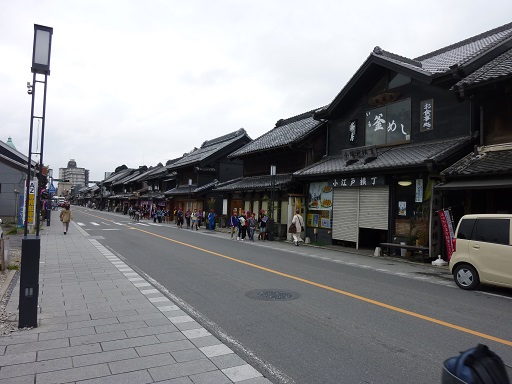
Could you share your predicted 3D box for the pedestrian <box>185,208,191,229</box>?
[{"bbox_3d":[-4.491,1.754,24.364,0.390,1.290,0.280,3,-3,-30],"label":"pedestrian"}]

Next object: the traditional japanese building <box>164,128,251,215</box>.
[{"bbox_3d":[-3.909,-1.291,36.235,8.200,8.400,9.800,3,-3,-30],"label":"traditional japanese building"}]

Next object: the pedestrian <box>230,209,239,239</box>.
[{"bbox_3d":[-1.012,1.553,17.400,0.440,1.440,0.340,3,-2,-30],"label":"pedestrian"}]

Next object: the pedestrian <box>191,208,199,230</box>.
[{"bbox_3d":[-3.808,1.706,22.900,0.460,1.393,0.340,3,-2,-30],"label":"pedestrian"}]

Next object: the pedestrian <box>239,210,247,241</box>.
[{"bbox_3d":[-0.619,1.556,17.200,0.440,1.428,0.340,3,-2,-30],"label":"pedestrian"}]

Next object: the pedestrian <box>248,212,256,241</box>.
[{"bbox_3d":[-0.142,1.607,16.880,0.380,1.280,0.280,3,-3,-30],"label":"pedestrian"}]

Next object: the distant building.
[{"bbox_3d":[-140.432,-8.411,284.984,21.500,32.522,15.000,3,-2,-30],"label":"distant building"}]

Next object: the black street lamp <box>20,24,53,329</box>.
[{"bbox_3d":[-2.743,-0.209,4.612,0.220,3.700,0.220,3,-3,-30],"label":"black street lamp"}]

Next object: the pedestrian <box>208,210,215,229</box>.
[{"bbox_3d":[-2.813,1.769,23.441,0.400,1.310,0.290,3,-3,-30],"label":"pedestrian"}]

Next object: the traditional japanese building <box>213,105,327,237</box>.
[{"bbox_3d":[2.366,-1.012,22.355,7.200,7.100,8.800,3,-2,-30],"label":"traditional japanese building"}]

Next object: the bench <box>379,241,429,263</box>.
[{"bbox_3d":[4.948,2.026,12.369,0.400,0.440,1.780,3,-3,-30],"label":"bench"}]

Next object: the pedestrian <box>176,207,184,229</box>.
[{"bbox_3d":[-4.889,1.714,23.999,0.400,1.310,0.280,3,-3,-30],"label":"pedestrian"}]

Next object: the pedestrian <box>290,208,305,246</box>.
[{"bbox_3d":[1.754,1.504,15.620,0.500,1.520,0.420,3,-3,-30],"label":"pedestrian"}]

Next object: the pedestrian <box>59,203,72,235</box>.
[{"bbox_3d":[-9.336,1.331,18.200,0.520,1.550,0.380,3,-2,-30],"label":"pedestrian"}]

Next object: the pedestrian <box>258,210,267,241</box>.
[{"bbox_3d":[0.320,1.529,16.900,0.440,1.476,0.340,3,-2,-30],"label":"pedestrian"}]

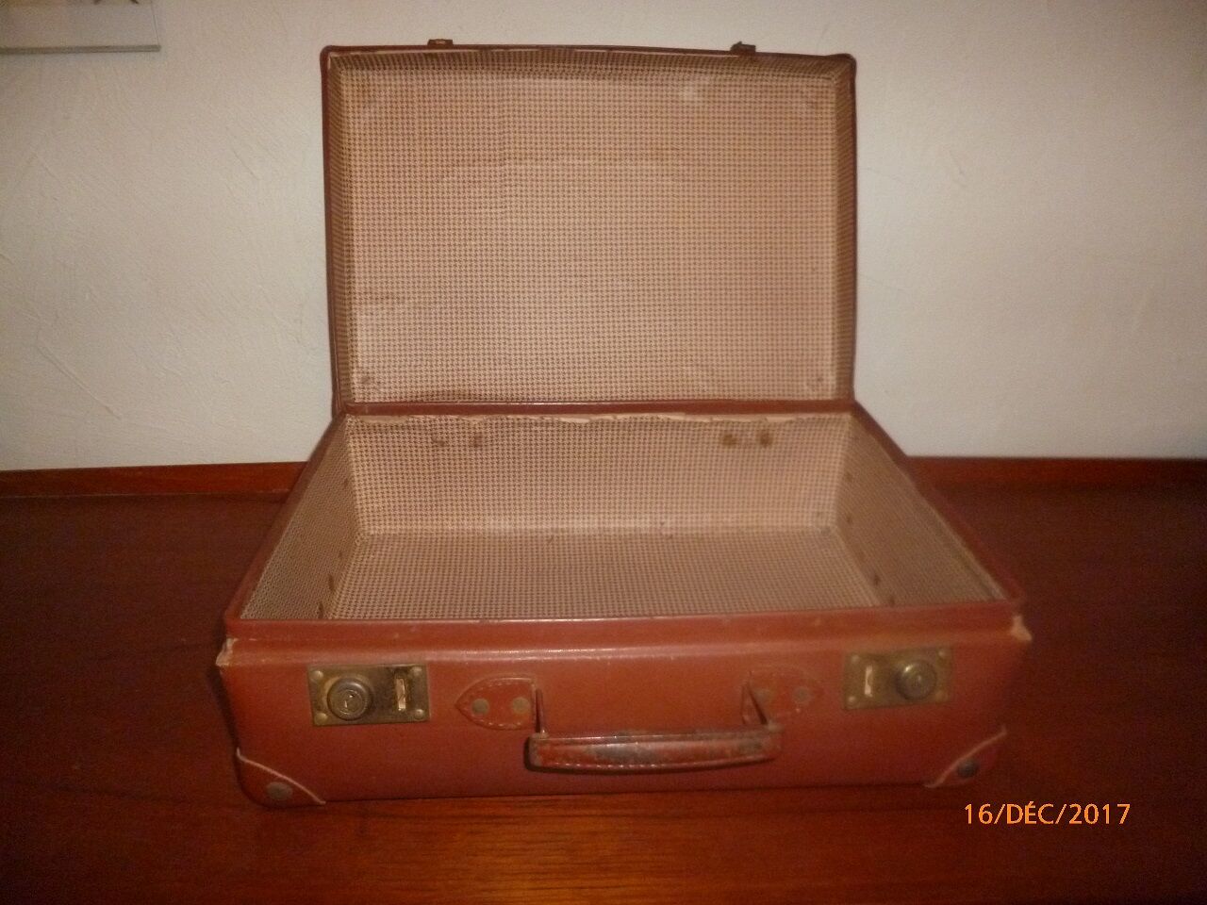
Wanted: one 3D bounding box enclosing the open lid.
[{"bbox_3d":[-0.004,-0.207,0.791,0.490,0.326,0.033,-1,2,-4],"label":"open lid"}]

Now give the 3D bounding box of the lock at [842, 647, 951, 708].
[{"bbox_3d":[0.182,0.142,0.516,0.065,0.044,0.012,-1,25,-4],"label":"lock"}]

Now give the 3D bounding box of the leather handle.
[{"bbox_3d":[0.026,0.165,0.498,0.149,0.037,0.039,-1,25,-4],"label":"leather handle"}]

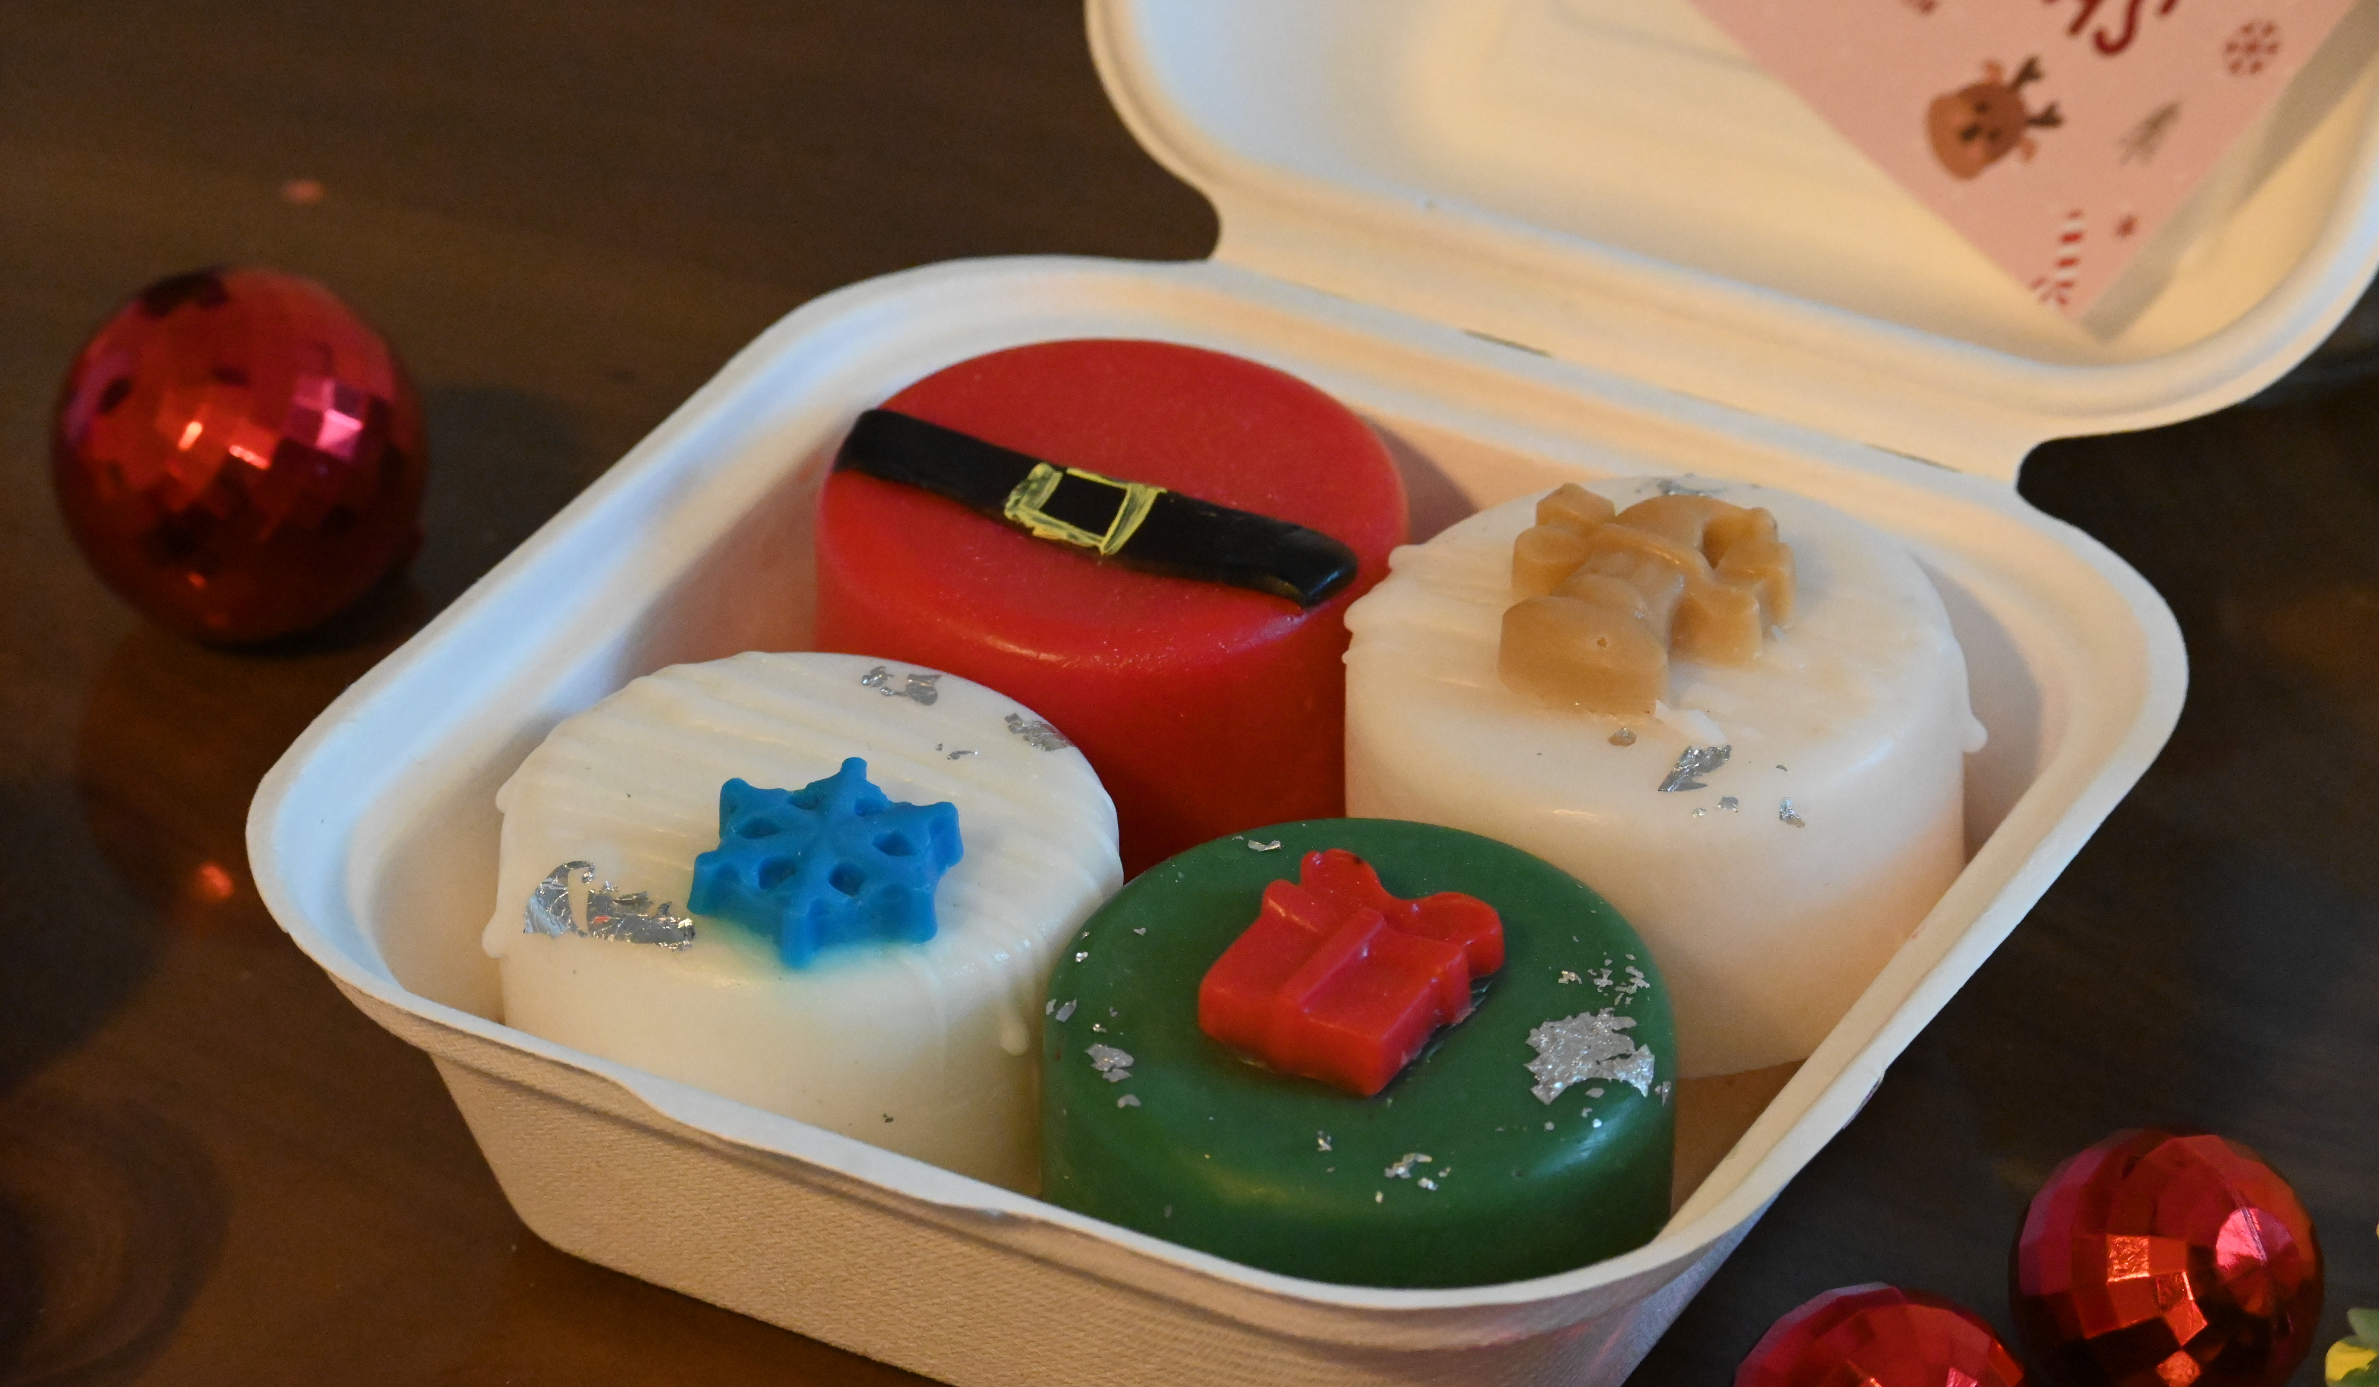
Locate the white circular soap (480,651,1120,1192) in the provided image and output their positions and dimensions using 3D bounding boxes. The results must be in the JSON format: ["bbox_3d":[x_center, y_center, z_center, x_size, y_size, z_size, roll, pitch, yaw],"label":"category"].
[{"bbox_3d":[-0.037,0.025,0.972,0.061,0.034,0.061,0,32,0],"label":"white circular soap"}]

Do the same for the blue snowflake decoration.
[{"bbox_3d":[-0.035,0.016,0.949,0.024,0.006,0.027,5,33,7],"label":"blue snowflake decoration"}]

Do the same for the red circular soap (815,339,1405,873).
[{"bbox_3d":[-0.008,-0.008,1.024,0.061,0.035,0.061,0,32,0],"label":"red circular soap"}]

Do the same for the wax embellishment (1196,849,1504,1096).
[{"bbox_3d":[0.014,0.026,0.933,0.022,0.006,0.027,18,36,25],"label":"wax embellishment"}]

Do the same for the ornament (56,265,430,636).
[{"bbox_3d":[-0.101,-0.025,1.057,0.040,0.040,0.040,0,32,0],"label":"ornament"}]

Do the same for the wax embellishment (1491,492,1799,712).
[{"bbox_3d":[0.045,-0.010,0.990,0.029,0.006,0.031,11,34,17],"label":"wax embellishment"}]

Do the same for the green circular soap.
[{"bbox_3d":[0.016,0.041,0.947,0.060,0.034,0.060,0,32,0],"label":"green circular soap"}]

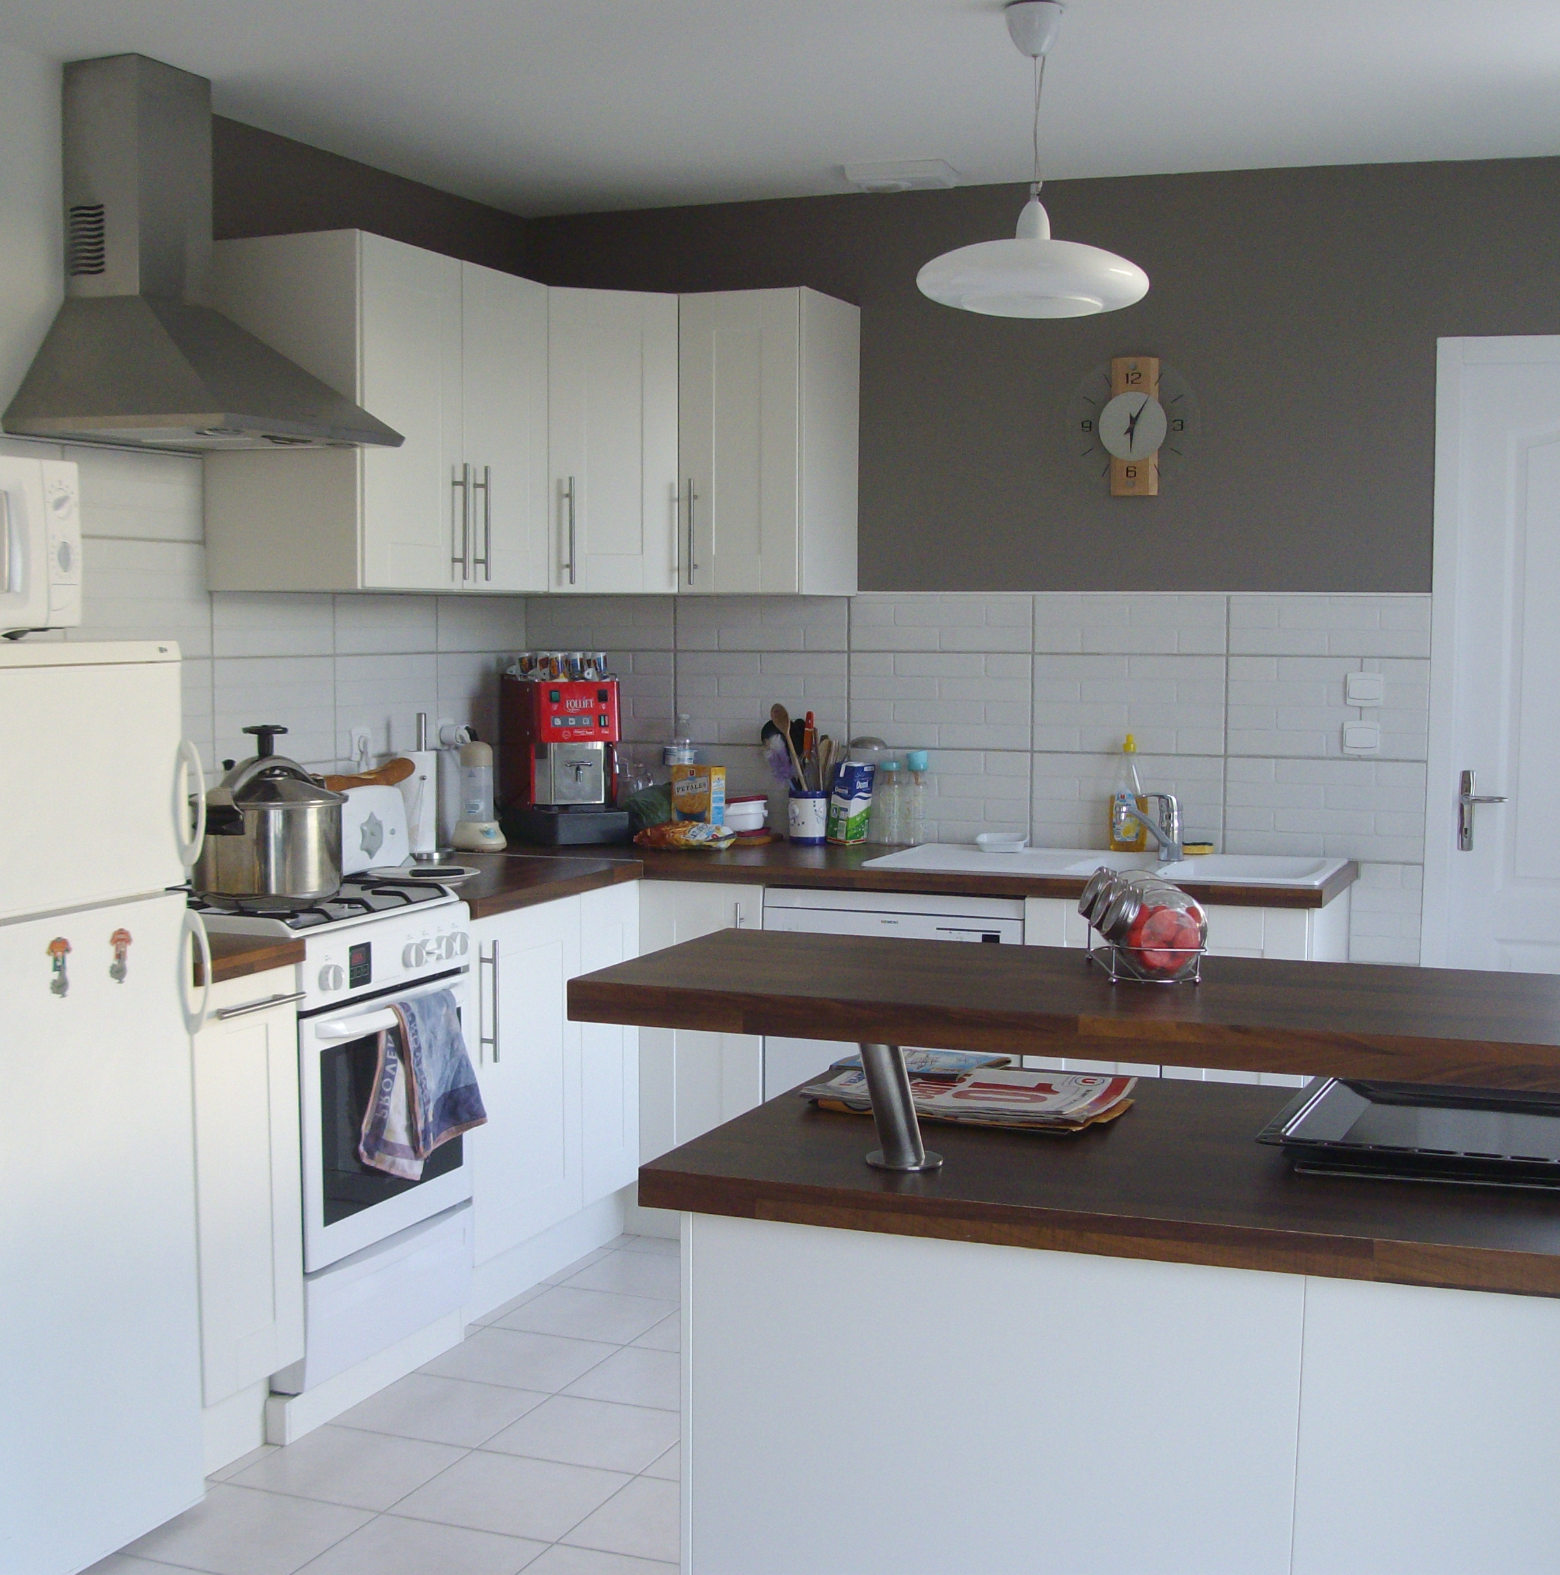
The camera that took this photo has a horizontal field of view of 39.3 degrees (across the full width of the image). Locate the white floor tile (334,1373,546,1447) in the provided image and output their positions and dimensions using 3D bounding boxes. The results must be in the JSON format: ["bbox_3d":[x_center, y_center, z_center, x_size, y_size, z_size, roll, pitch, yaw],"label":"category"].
[{"bbox_3d":[-0.611,1.131,3.956,0.299,0.010,0.299,2,4,21],"label":"white floor tile"}]

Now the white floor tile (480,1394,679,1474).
[{"bbox_3d":[-0.327,1.141,3.842,0.299,0.010,0.299,2,4,21],"label":"white floor tile"}]

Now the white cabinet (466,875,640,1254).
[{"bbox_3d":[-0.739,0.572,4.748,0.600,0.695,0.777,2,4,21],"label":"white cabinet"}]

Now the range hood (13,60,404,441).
[{"bbox_3d":[-1.042,-0.978,4.003,0.482,0.706,0.596,2,4,21],"label":"range hood"}]

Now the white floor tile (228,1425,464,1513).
[{"bbox_3d":[-0.719,1.148,3.677,0.299,0.010,0.299,2,4,21],"label":"white floor tile"}]

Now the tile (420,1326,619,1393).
[{"bbox_3d":[-0.502,1.114,4.235,0.299,0.010,0.299,2,4,21],"label":"tile"}]

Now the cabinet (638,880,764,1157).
[{"bbox_3d":[-0.072,0.542,5.210,0.304,0.695,0.600,2,4,21],"label":"cabinet"}]

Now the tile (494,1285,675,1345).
[{"bbox_3d":[-0.393,1.095,4.514,0.299,0.010,0.299,2,4,21],"label":"tile"}]

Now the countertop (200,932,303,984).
[{"bbox_3d":[-1.144,0.280,3.662,0.630,0.038,0.307,2,4,21],"label":"countertop"}]

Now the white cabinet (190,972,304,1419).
[{"bbox_3d":[-1.148,0.642,3.693,0.600,0.695,0.307,2,4,21],"label":"white cabinet"}]

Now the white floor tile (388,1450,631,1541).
[{"bbox_3d":[-0.436,1.159,3.563,0.299,0.010,0.299,2,4,21],"label":"white floor tile"}]

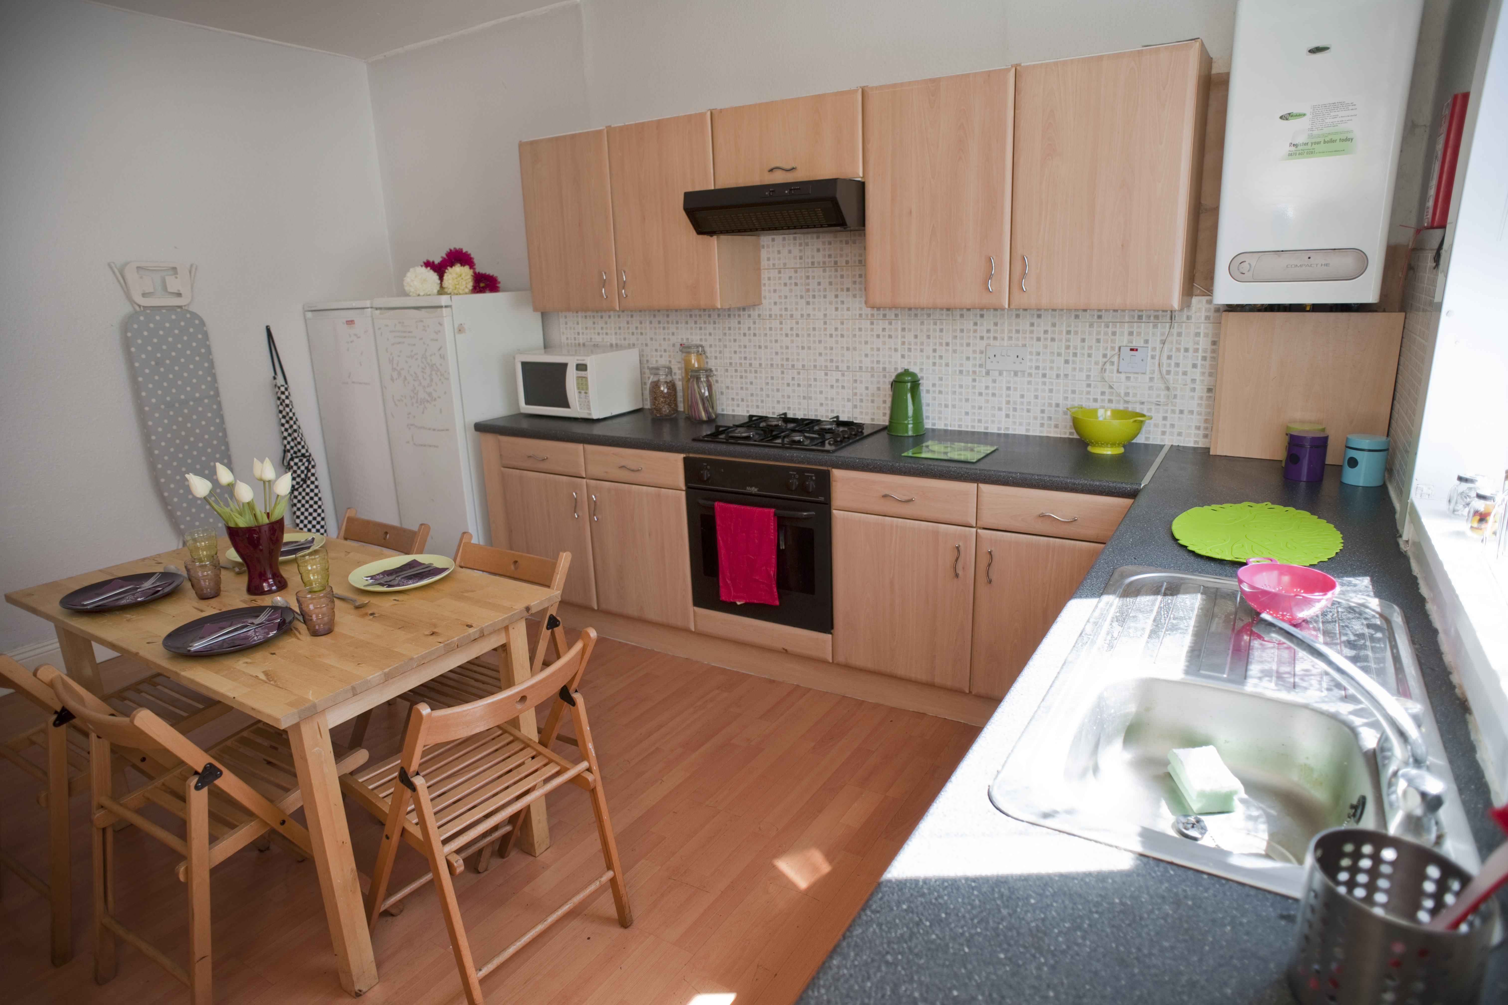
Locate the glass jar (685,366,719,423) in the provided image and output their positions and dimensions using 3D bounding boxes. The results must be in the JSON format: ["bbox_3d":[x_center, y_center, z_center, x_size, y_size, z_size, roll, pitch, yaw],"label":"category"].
[{"bbox_3d":[-0.215,-0.453,3.520,0.112,0.213,0.112,-2,15,0],"label":"glass jar"}]

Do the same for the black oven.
[{"bbox_3d":[0.148,0.086,3.280,0.603,0.598,0.570,7,18,30],"label":"black oven"}]

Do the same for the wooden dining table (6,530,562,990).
[{"bbox_3d":[-1.262,0.600,2.320,1.396,0.735,0.727,7,18,31],"label":"wooden dining table"}]

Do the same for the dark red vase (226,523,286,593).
[{"bbox_3d":[-1.319,0.142,2.245,0.136,0.197,0.136,7,18,30],"label":"dark red vase"}]

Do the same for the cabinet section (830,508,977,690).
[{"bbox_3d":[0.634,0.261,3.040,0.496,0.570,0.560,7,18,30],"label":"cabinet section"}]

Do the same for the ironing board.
[{"bbox_3d":[-2.500,-0.274,3.723,0.090,1.520,0.345,7,18,30],"label":"ironing board"}]

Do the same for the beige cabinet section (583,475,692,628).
[{"bbox_3d":[-0.313,0.139,3.599,0.495,0.570,0.560,7,18,30],"label":"beige cabinet section"}]

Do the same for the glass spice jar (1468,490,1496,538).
[{"bbox_3d":[1.322,0.023,1.514,0.046,0.078,0.046,7,18,30],"label":"glass spice jar"}]

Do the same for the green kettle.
[{"bbox_3d":[0.562,-0.378,3.111,0.138,0.238,0.160,-12,18,-31],"label":"green kettle"}]

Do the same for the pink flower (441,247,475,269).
[{"bbox_3d":[-1.310,-1.075,3.710,0.145,0.130,0.140,7,18,31],"label":"pink flower"}]

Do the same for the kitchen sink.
[{"bbox_3d":[0.702,0.335,1.244,0.483,0.165,0.950,7,18,30],"label":"kitchen sink"}]

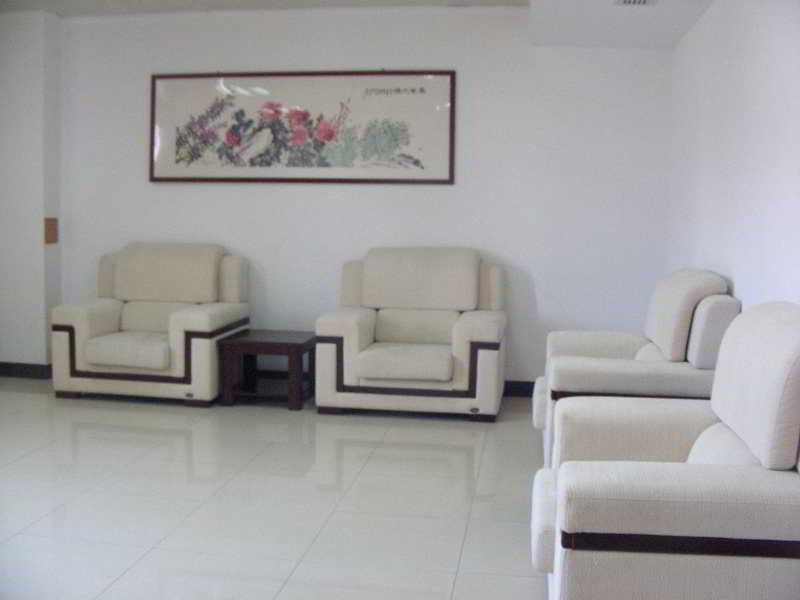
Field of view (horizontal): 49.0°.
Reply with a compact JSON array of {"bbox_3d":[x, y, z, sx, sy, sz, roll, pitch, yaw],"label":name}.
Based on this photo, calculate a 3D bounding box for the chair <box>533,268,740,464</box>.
[{"bbox_3d":[1.158,0.345,4.531,0.926,1.074,1.187,1,5,8],"label":"chair"}]

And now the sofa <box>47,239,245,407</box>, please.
[{"bbox_3d":[-1.775,0.139,6.331,1.187,1.074,0.886,2,6,11],"label":"sofa"}]

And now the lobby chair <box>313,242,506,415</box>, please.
[{"bbox_3d":[0.101,0.196,5.975,1.187,1.074,0.886,2,5,9],"label":"lobby chair"}]

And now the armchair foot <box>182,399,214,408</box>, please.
[{"bbox_3d":[-1.353,0.690,5.959,0.195,0.048,0.110,2,6,8],"label":"armchair foot"}]

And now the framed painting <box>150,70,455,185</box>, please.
[{"bbox_3d":[-0.732,-1.246,6.387,2.265,0.784,0.044,1,5,8],"label":"framed painting"}]

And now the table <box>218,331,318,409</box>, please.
[{"bbox_3d":[-0.888,0.476,6.173,0.591,0.453,0.611,1,5,8],"label":"table"}]

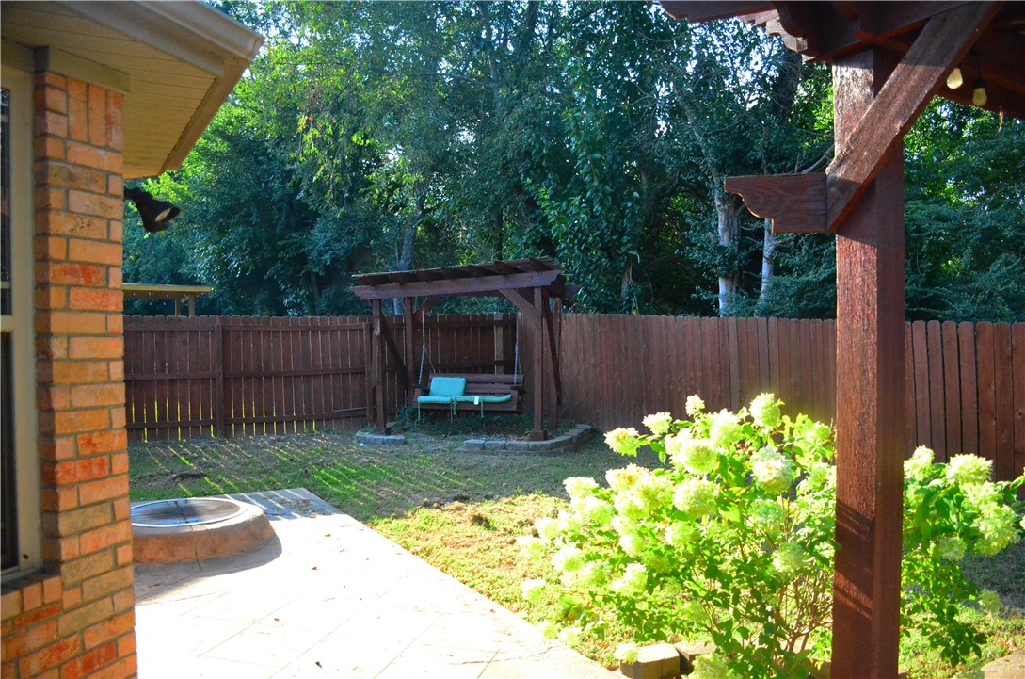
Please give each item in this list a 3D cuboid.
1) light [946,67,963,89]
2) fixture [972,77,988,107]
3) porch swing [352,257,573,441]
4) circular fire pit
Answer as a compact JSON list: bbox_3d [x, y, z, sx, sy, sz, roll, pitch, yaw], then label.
[{"bbox_3d":[1.496,-0.887,2.600,0.050,0.075,0.050,-1,2,-32],"label":"light"},{"bbox_3d":[1.708,-0.900,2.800,0.052,0.110,0.052,-1,2,-32],"label":"fixture"},{"bbox_3d":[-0.660,0.134,11.500,3.050,2.420,1.650,0,1,18],"label":"porch swing"},{"bbox_3d":[-2.467,1.428,5.896,1.280,0.210,1.280,-1,1,0],"label":"circular fire pit"}]

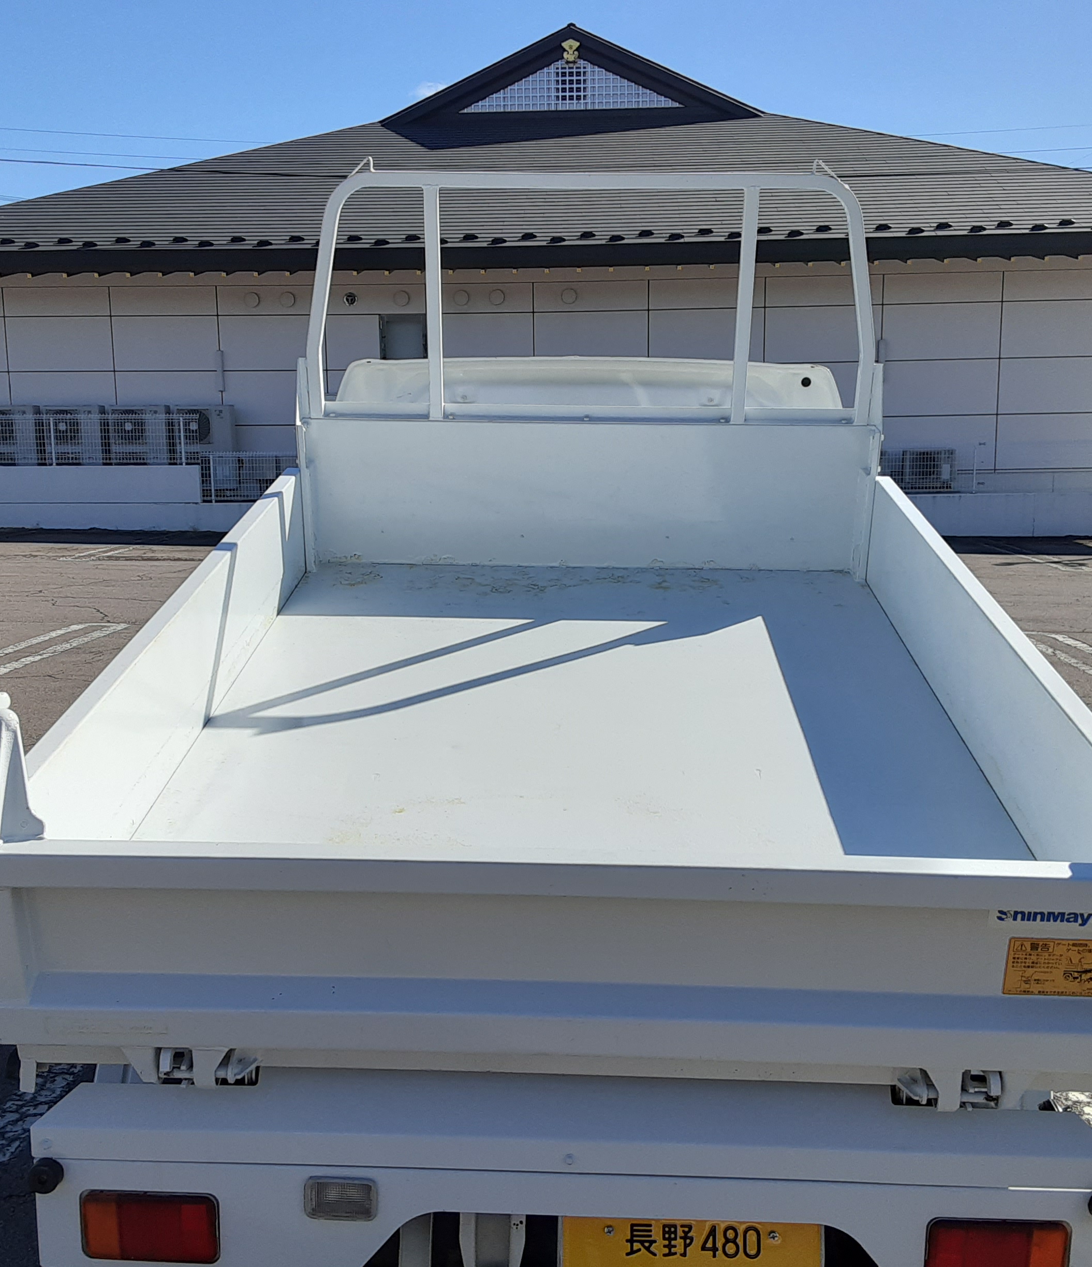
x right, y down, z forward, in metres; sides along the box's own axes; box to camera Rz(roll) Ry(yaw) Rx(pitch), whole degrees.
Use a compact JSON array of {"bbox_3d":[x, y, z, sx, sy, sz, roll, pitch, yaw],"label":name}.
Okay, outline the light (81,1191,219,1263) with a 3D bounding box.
[{"bbox_3d":[-0.495,0.741,1.670,0.170,0.093,0.045,1,9,2],"label":"light"}]

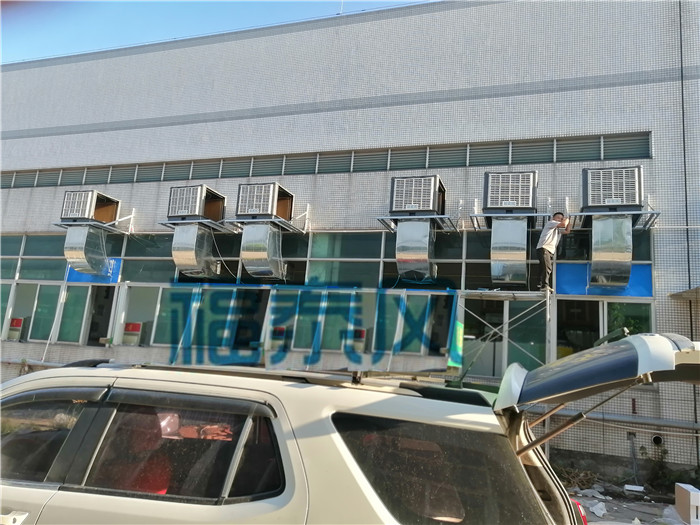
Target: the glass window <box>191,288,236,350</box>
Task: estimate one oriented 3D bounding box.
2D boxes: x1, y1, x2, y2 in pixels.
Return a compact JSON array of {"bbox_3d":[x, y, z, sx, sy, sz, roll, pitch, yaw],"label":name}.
[{"bbox_3d":[-3.380,1.384,13.100,1.004,1.446,0.100,1,-10,18],"label":"glass window"}]

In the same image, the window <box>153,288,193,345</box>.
[{"bbox_3d":[-4.511,1.397,13.472,1.080,1.458,0.100,1,-10,18],"label":"window"}]

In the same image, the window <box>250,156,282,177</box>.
[{"bbox_3d":[-2.282,-2.705,14.824,0.980,0.570,0.120,1,-11,19],"label":"window"}]

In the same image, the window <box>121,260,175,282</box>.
[{"bbox_3d":[-5.368,0.238,13.976,1.784,0.630,0.100,1,-10,18],"label":"window"}]

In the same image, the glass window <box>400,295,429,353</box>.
[{"bbox_3d":[1.419,1.349,11.519,0.535,1.297,0.100,1,-10,18],"label":"glass window"}]

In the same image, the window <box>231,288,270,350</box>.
[{"bbox_3d":[-2.438,1.368,12.791,0.925,1.446,0.100,1,-10,18],"label":"window"}]

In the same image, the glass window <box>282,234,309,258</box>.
[{"bbox_3d":[-1.929,-0.423,13.643,1.916,0.689,0.080,1,-10,18],"label":"glass window"}]

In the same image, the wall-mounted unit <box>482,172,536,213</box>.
[{"bbox_3d":[3.589,-1.384,11.700,1.082,0.912,1.060,1,-11,19],"label":"wall-mounted unit"}]

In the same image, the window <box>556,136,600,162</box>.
[{"bbox_3d":[5.216,-2.573,12.019,0.959,0.635,0.080,1,-10,19],"label":"window"}]

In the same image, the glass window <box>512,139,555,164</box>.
[{"bbox_3d":[4.224,-2.563,12.164,0.978,0.577,0.080,1,-11,19],"label":"glass window"}]

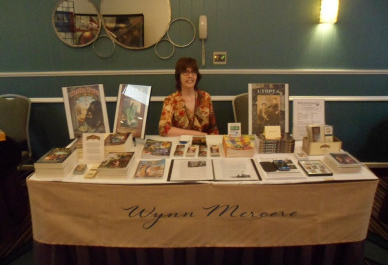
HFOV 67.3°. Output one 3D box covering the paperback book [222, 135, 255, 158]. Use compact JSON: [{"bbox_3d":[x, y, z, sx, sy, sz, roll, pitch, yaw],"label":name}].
[{"bbox_3d":[0.296,0.094,1.930,0.178,0.065,0.245,0,17,2],"label":"paperback book"}]

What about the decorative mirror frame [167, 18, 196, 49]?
[{"bbox_3d":[-0.119,-0.965,2.827,0.280,0.285,0.025,0,16,0],"label":"decorative mirror frame"}]

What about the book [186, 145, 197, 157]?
[{"bbox_3d":[-0.012,0.123,1.905,0.056,0.015,0.178,1,17,4],"label":"book"}]

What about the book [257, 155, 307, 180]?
[{"bbox_3d":[0.489,0.202,1.661,0.208,0.017,0.270,0,17,2],"label":"book"}]

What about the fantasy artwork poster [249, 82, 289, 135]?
[{"bbox_3d":[0.560,-0.157,2.191,0.305,0.410,0.020,0,2,0],"label":"fantasy artwork poster"}]

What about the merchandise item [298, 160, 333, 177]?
[{"bbox_3d":[0.678,0.199,1.635,0.129,0.014,0.187,0,17,3],"label":"merchandise item"}]

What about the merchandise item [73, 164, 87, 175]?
[{"bbox_3d":[-0.630,0.207,1.621,0.052,0.017,0.093,-3,17,-10],"label":"merchandise item"}]

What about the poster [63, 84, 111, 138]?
[{"bbox_3d":[-0.825,-0.168,2.245,0.305,0.410,0.020,-8,-1,-24],"label":"poster"}]

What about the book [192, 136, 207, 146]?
[{"bbox_3d":[0.043,0.061,2.127,0.100,0.015,0.205,0,17,2],"label":"book"}]

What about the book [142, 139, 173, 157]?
[{"bbox_3d":[-0.242,0.113,1.958,0.185,0.020,0.265,-1,17,-1],"label":"book"}]

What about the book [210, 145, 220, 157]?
[{"bbox_3d":[0.141,0.123,1.929,0.057,0.013,0.175,0,17,3],"label":"book"}]

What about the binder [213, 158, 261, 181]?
[{"bbox_3d":[0.230,0.201,1.645,0.246,0.014,0.292,0,16,0],"label":"binder"}]

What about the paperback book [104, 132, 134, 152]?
[{"bbox_3d":[-0.509,0.078,1.976,0.155,0.078,0.240,-1,17,-3],"label":"paperback book"}]

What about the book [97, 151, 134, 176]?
[{"bbox_3d":[-0.431,0.184,1.661,0.152,0.060,0.230,0,17,0],"label":"book"}]

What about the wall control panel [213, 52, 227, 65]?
[{"bbox_3d":[0.256,-0.722,2.844,0.126,0.116,0.020,0,17,1],"label":"wall control panel"}]

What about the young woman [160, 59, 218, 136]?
[{"bbox_3d":[-0.040,0.074,2.379,0.480,1.320,0.620,0,16,0],"label":"young woman"}]

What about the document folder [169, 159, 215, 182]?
[{"bbox_3d":[-0.011,0.210,1.643,0.242,0.015,0.291,-1,17,2],"label":"document folder"}]

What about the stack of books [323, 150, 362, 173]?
[{"bbox_3d":[0.858,0.172,1.696,0.150,0.042,0.222,1,17,2],"label":"stack of books"}]

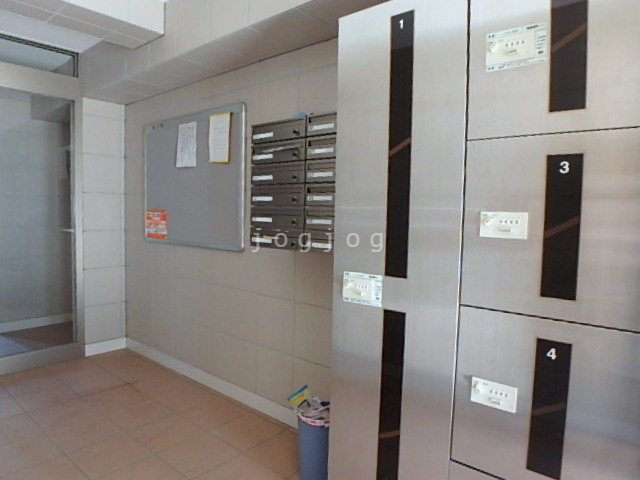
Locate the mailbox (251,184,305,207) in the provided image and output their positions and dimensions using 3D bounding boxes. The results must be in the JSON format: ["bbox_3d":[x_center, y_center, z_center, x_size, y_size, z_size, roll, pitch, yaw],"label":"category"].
[{"bbox_3d":[-0.142,-0.218,1.974,0.366,0.101,0.220,4,4,38],"label":"mailbox"}]

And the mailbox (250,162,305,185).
[{"bbox_3d":[-0.139,-0.321,1.968,0.366,0.103,0.220,4,4,38],"label":"mailbox"}]

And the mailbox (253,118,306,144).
[{"bbox_3d":[-0.136,-0.526,1.956,0.367,0.095,0.220,4,4,38],"label":"mailbox"}]

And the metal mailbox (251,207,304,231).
[{"bbox_3d":[-0.122,-0.110,1.910,0.348,0.103,0.260,4,5,38],"label":"metal mailbox"}]

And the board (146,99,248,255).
[{"bbox_3d":[-0.896,-0.407,2.691,1.192,0.884,0.030,4,4,38],"label":"board"}]

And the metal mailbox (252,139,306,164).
[{"bbox_3d":[-0.137,-0.426,1.961,0.366,0.105,0.220,4,4,38],"label":"metal mailbox"}]

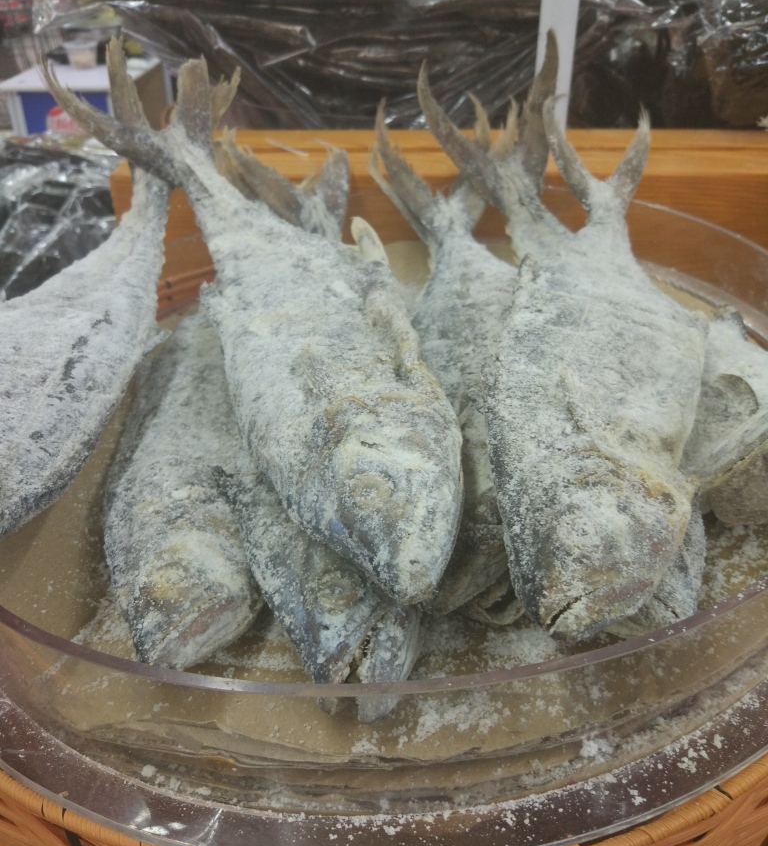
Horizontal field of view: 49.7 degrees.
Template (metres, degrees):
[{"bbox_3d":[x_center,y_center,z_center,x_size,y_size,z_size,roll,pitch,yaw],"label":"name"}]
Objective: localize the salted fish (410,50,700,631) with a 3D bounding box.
[{"bbox_3d":[0.117,-0.064,0.443,0.108,0.060,0.405,7,47,12],"label":"salted fish"}]

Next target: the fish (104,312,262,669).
[{"bbox_3d":[-0.083,-0.048,0.448,0.090,0.058,0.385,0,47,3],"label":"fish"}]

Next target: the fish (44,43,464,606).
[{"bbox_3d":[-0.071,-0.085,0.423,0.112,0.060,0.420,-16,52,-20],"label":"fish"}]

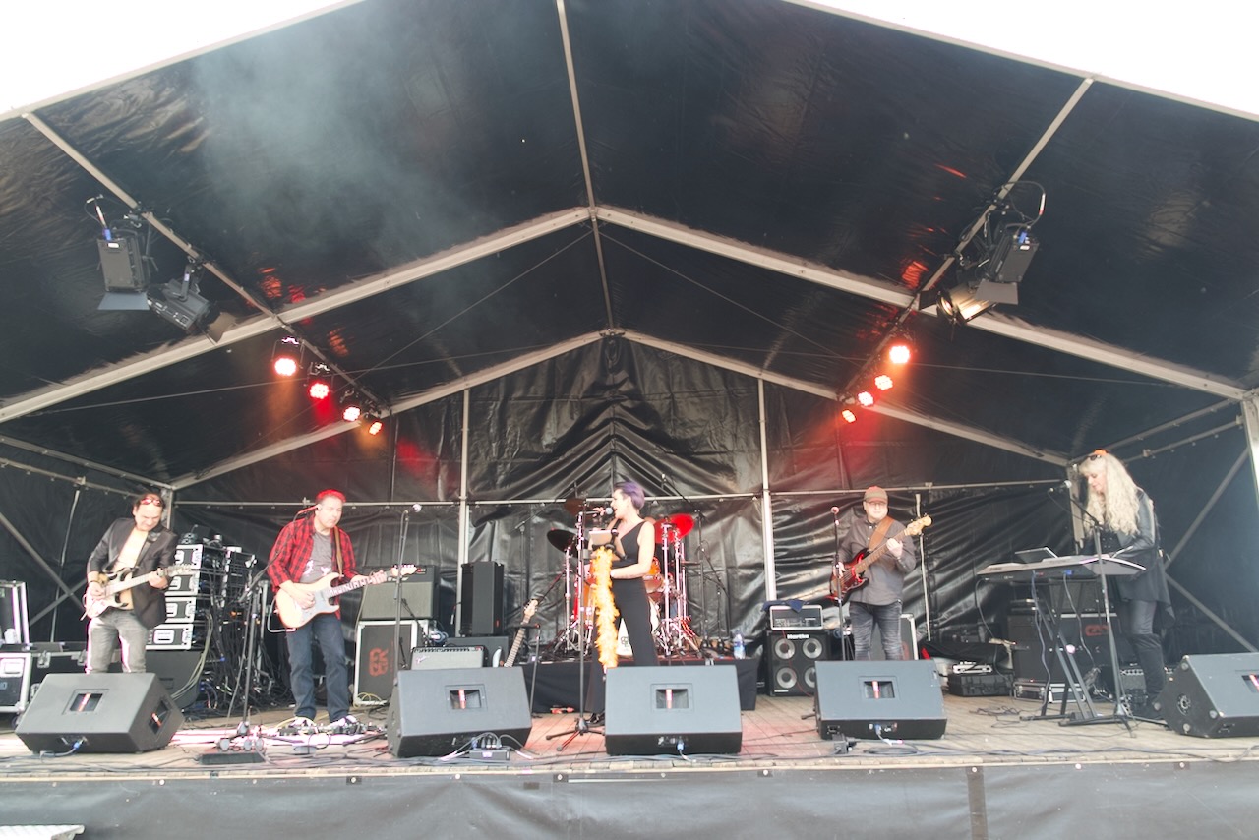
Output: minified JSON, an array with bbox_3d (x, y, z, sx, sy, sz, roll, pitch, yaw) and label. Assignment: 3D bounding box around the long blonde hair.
[{"bbox_3d":[3.383,0.522,5.898,0.340,0.580,0.320,3,-14,-16],"label":"long blonde hair"}]

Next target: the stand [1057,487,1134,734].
[{"bbox_3d":[2.936,1.128,5.270,0.580,1.520,0.580,-1,-14,1],"label":"stand"}]

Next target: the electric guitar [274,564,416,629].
[{"bbox_3d":[-1.945,1.160,5.790,0.990,0.330,0.080,-15,-20,-1],"label":"electric guitar"}]

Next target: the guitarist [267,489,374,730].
[{"bbox_3d":[-2.416,1.428,6.574,0.740,1.790,0.560,8,-16,-32],"label":"guitarist"}]

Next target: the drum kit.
[{"bbox_3d":[-0.058,1.432,7.788,1.420,1.420,1.300,-1,-14,1],"label":"drum kit"}]

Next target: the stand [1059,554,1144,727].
[{"bbox_3d":[3.143,1.599,5.864,0.580,0.930,0.500,4,-15,-20],"label":"stand"}]

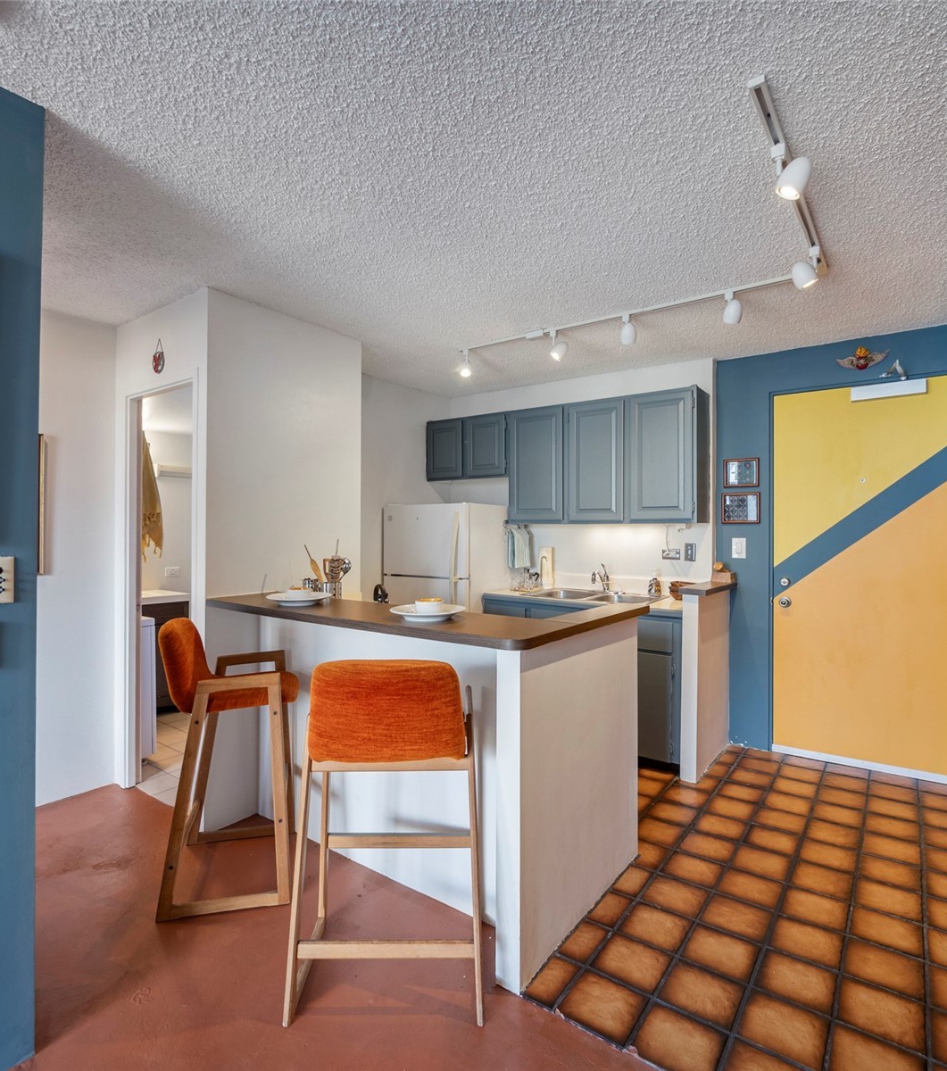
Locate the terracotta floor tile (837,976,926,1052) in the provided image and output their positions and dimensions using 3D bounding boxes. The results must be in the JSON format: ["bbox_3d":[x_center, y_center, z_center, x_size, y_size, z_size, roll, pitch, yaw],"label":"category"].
[{"bbox_3d":[1.129,1.316,1.597,0.186,0.010,0.186,0,0,37],"label":"terracotta floor tile"}]

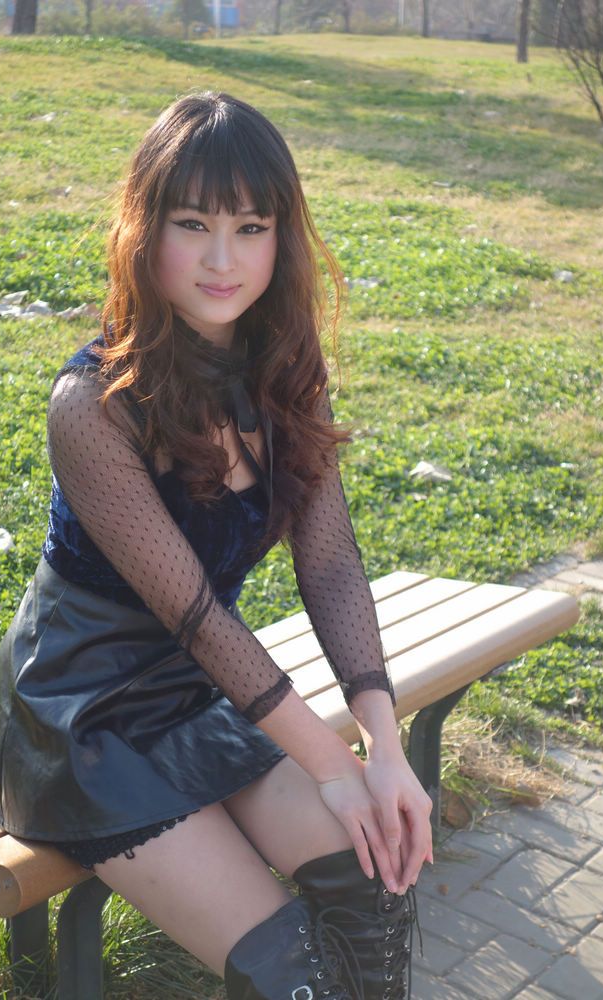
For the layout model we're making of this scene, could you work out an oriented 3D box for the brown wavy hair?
[{"bbox_3d":[-0.086,-0.207,2.380,0.255,0.460,0.260,-3,13,-12],"label":"brown wavy hair"}]

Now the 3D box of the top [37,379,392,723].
[{"bbox_3d":[-0.029,0.043,2.335,0.420,0.360,0.360,-11,16,-41],"label":"top"}]

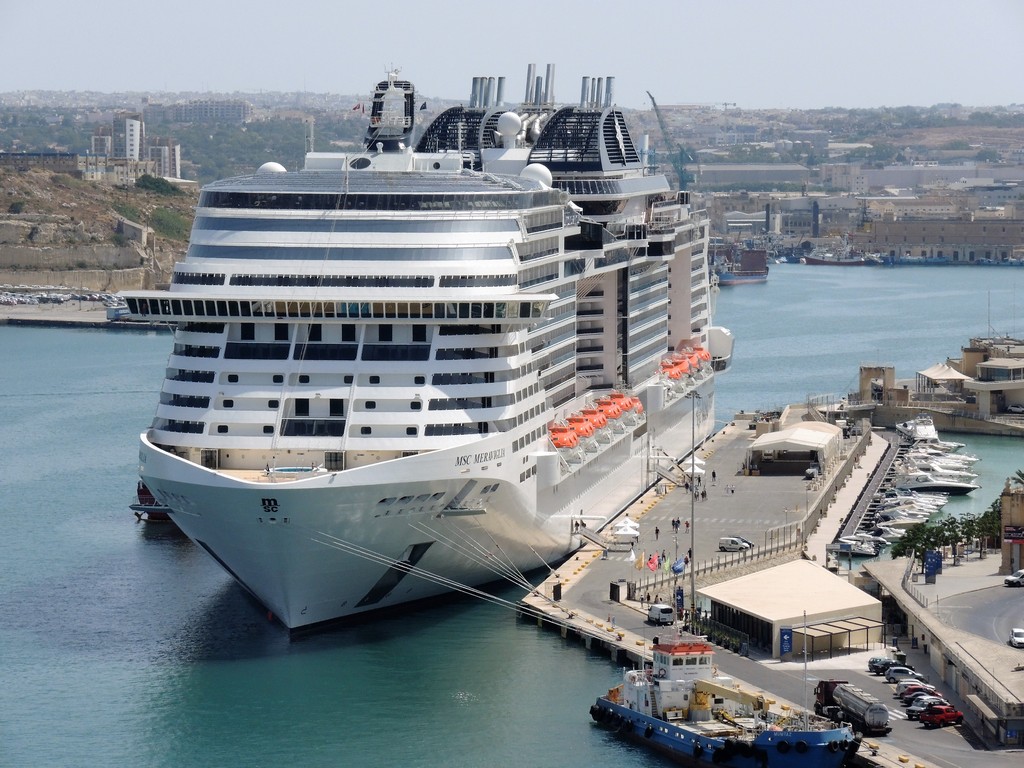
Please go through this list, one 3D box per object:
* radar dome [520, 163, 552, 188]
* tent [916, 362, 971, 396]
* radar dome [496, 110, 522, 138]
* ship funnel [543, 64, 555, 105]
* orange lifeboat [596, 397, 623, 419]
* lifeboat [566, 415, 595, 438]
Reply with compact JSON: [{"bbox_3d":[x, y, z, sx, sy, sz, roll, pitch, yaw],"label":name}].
[{"bbox_3d":[3.220,-26.903,524.847,4.200,4.100,4.200,1,4,8],"label":"radar dome"},{"bbox_3d":[83.844,-0.387,773.277,8.000,6.000,19.500,0,4,-3],"label":"tent"},{"bbox_3d":[-0.393,-40.885,627.492,3.800,3.900,3.800,1,4,8],"label":"radar dome"},{"bbox_3d":[6.256,-49.758,662.568,1.350,7.360,1.350,1,-22,8],"label":"ship funnel"},{"bbox_3d":[14.415,3.773,601.605,3.800,3.200,10.800,1,4,8],"label":"orange lifeboat"},{"bbox_3d":[9.696,6.029,567.504,3.800,3.200,10.800,1,4,8],"label":"lifeboat"}]

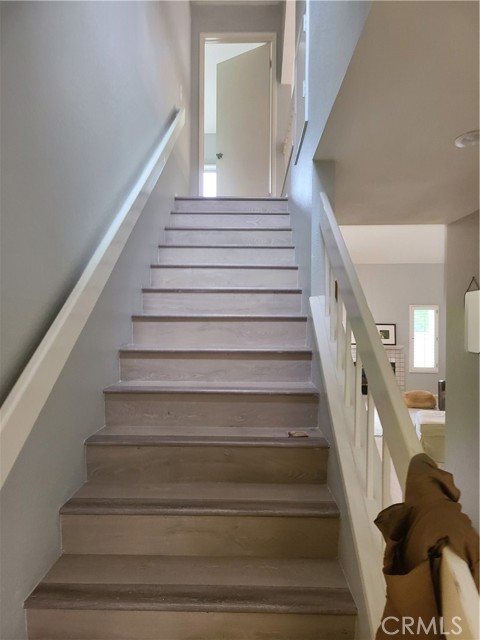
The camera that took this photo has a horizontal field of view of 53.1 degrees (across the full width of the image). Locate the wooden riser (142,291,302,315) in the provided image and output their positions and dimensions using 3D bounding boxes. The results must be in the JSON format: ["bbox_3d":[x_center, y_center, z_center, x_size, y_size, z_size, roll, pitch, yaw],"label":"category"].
[{"bbox_3d":[-0.113,-0.099,3.119,1.023,0.154,0.020,0,2,1],"label":"wooden riser"}]

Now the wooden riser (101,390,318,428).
[{"bbox_3d":[-0.133,0.440,2.318,1.023,0.154,0.020,0,2,1],"label":"wooden riser"}]

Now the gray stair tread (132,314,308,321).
[{"bbox_3d":[-0.121,-0.016,3.064,1.059,0.030,0.308,0,0,1],"label":"gray stair tread"}]

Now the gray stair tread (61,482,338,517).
[{"bbox_3d":[-0.144,0.703,1.893,1.023,0.028,0.302,0,2,1],"label":"gray stair tread"}]

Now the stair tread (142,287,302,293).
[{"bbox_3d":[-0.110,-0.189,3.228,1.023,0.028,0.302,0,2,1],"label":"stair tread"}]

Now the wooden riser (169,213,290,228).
[{"bbox_3d":[-0.085,-0.817,4.188,1.023,0.154,0.020,0,2,1],"label":"wooden riser"}]

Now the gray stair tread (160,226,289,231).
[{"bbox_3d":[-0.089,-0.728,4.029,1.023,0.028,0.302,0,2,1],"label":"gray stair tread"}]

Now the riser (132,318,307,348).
[{"bbox_3d":[-0.124,0.084,2.953,1.059,0.160,0.022,0,0,1],"label":"riser"}]

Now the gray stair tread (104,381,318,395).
[{"bbox_3d":[-0.130,0.344,2.427,1.023,0.028,0.302,0,2,1],"label":"gray stair tread"}]

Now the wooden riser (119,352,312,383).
[{"bbox_3d":[-0.131,0.268,2.677,1.059,0.160,0.022,0,0,1],"label":"wooden riser"}]

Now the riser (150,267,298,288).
[{"bbox_3d":[-0.110,-0.289,3.505,1.059,0.160,0.022,0,0,1],"label":"riser"}]

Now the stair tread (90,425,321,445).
[{"bbox_3d":[-0.137,0.523,2.160,1.023,0.028,0.302,0,2,1],"label":"stair tread"}]

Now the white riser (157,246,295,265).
[{"bbox_3d":[-0.102,-0.479,3.781,1.059,0.160,0.022,0,0,1],"label":"white riser"}]

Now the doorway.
[{"bbox_3d":[-0.019,-2.202,5.569,0.869,2.143,0.120,0,2,1],"label":"doorway"}]

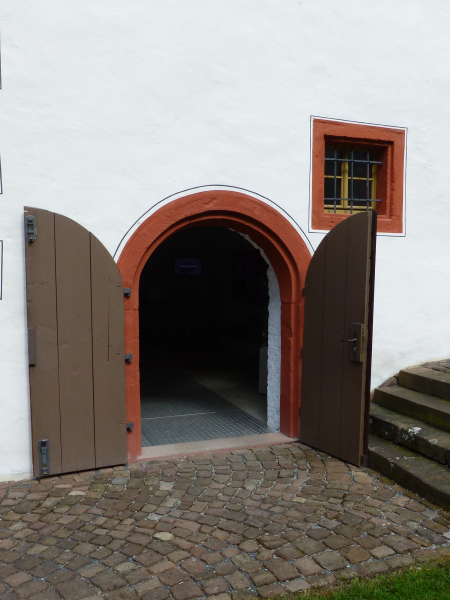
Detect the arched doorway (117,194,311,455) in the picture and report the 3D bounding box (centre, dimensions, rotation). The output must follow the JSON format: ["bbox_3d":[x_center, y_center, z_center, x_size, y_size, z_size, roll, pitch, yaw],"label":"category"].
[{"bbox_3d":[-0.086,0.190,5.085,1.820,2.250,0.350,-1,4,-22],"label":"arched doorway"}]

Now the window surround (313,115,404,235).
[{"bbox_3d":[1.231,-1.139,5.468,1.030,0.985,0.200,-1,4,-22],"label":"window surround"}]

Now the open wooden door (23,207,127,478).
[{"bbox_3d":[-1.128,0.310,4.505,0.760,2.060,0.060,-1,4,-22],"label":"open wooden door"}]

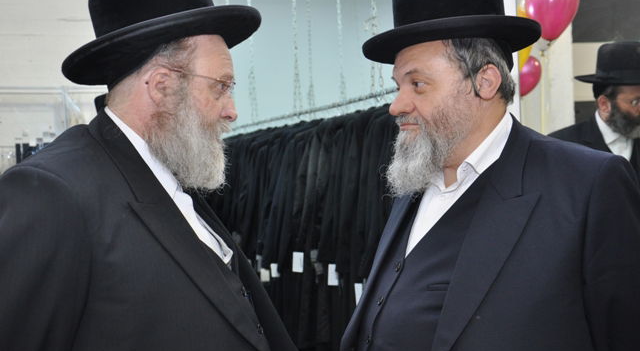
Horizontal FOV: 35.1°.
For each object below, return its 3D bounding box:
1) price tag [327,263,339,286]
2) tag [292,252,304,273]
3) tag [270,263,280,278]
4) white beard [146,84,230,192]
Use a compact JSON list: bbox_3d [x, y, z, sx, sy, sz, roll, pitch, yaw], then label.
[{"bbox_3d":[0.058,0.451,4.600,0.053,0.098,0.005,1,0,-3],"label":"price tag"},{"bbox_3d":[-0.107,0.434,5.050,0.056,0.100,0.005,2,0,-5],"label":"tag"},{"bbox_3d":[-0.237,0.507,5.400,0.053,0.082,0.005,0,0,-6],"label":"tag"},{"bbox_3d":[-0.238,-0.069,1.830,0.148,0.195,0.150,1,0,-3],"label":"white beard"}]

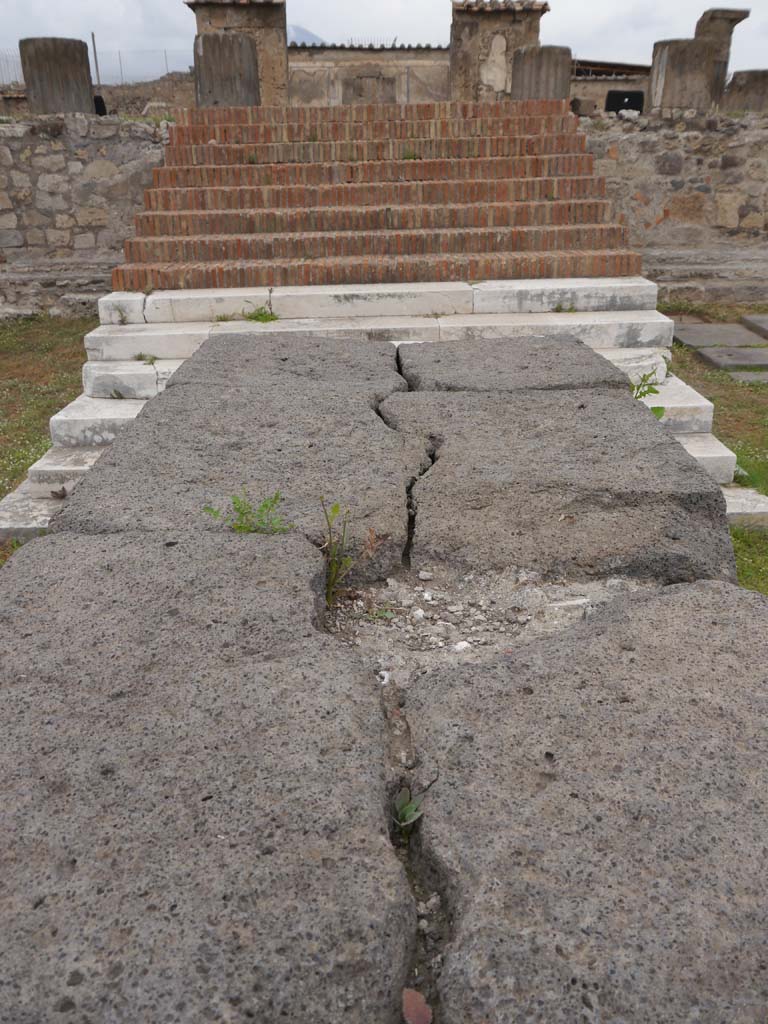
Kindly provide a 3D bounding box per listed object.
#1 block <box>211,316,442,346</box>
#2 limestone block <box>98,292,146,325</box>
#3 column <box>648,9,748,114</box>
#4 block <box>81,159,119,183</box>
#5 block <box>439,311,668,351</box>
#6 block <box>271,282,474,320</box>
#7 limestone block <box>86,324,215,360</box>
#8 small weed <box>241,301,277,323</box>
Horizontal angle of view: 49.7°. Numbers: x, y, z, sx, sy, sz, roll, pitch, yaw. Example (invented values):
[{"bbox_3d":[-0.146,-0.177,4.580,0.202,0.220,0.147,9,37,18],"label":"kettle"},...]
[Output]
[{"bbox_3d":[-0.436,-1.368,6.427,1.718,0.187,0.458,-1,24,0],"label":"block"},{"bbox_3d":[-2.068,-1.690,6.771,0.371,0.194,0.466,-1,24,0],"label":"limestone block"},{"bbox_3d":[4.035,-5.811,10.680,1.100,1.192,0.924,-1,24,0],"label":"column"},{"bbox_3d":[-3.219,-3.919,9.494,0.406,0.229,0.275,-1,24,0],"label":"block"},{"bbox_3d":[1.273,-1.380,6.318,1.730,0.189,0.436,-1,24,0],"label":"block"},{"bbox_3d":[-0.100,-1.736,6.763,1.613,0.194,0.466,-1,24,0],"label":"block"},{"bbox_3d":[-1.733,-1.309,6.329,0.912,0.189,0.436,-1,24,0],"label":"limestone block"},{"bbox_3d":[-0.955,-1.541,6.402,0.278,0.137,0.138,-1,24,0],"label":"small weed"}]

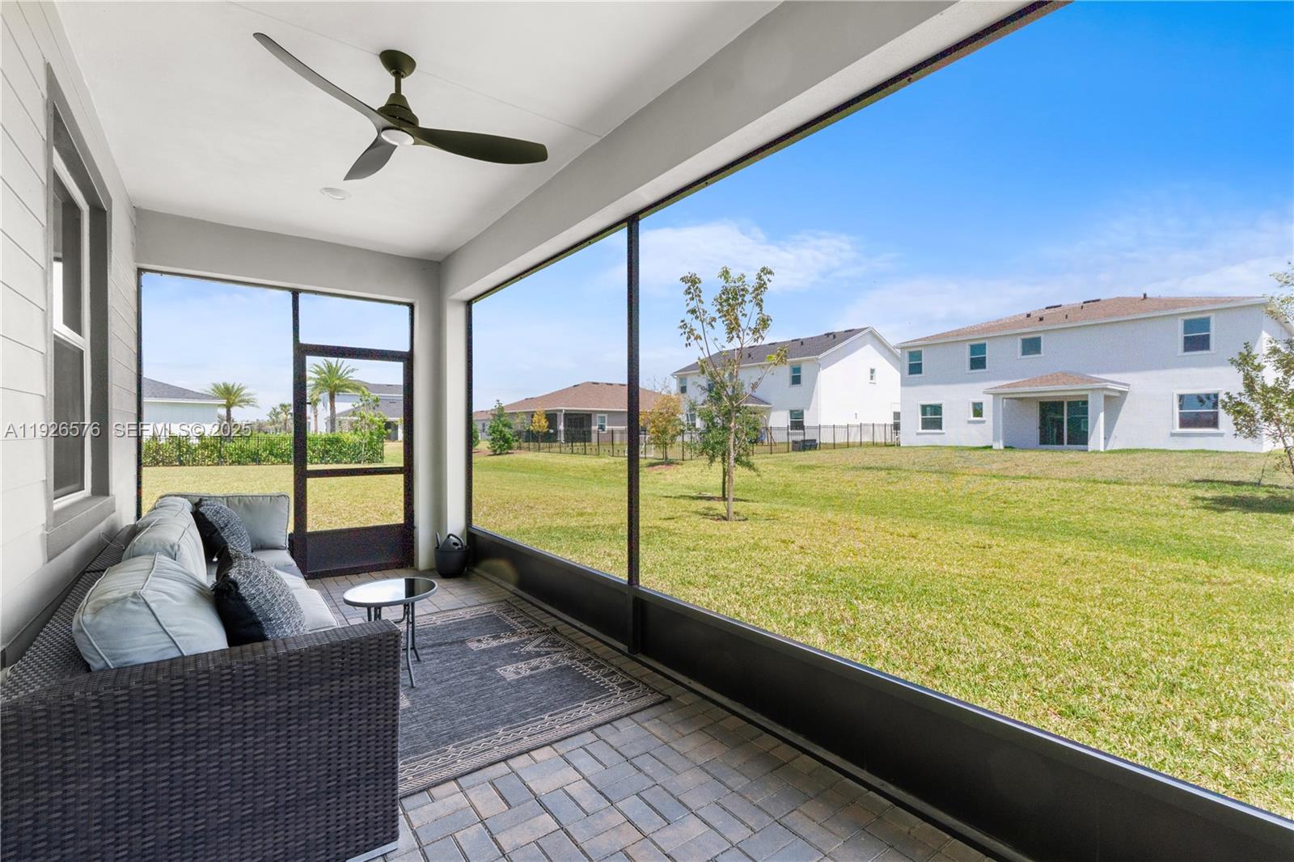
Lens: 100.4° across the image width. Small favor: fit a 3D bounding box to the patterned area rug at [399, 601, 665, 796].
[{"bbox_3d":[-1.138,1.338,3.016,1.600,0.012,2.030,0,0,-37],"label":"patterned area rug"}]

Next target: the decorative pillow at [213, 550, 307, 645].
[{"bbox_3d":[-1.496,0.692,2.106,0.180,0.450,0.460,-30,18,-35],"label":"decorative pillow"}]

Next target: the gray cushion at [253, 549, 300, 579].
[{"bbox_3d":[-2.781,0.947,3.614,0.680,0.120,0.760,0,0,-38],"label":"gray cushion"}]

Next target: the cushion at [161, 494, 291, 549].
[{"bbox_3d":[-3.039,0.673,3.907,0.740,0.440,0.180,0,-12,-38],"label":"cushion"}]

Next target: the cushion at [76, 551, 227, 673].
[{"bbox_3d":[-1.591,0.672,1.814,0.220,0.470,0.710,-27,17,-35],"label":"cushion"}]

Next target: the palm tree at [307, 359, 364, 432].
[{"bbox_3d":[-23.100,-1.900,40.000,4.200,6.800,4.200,0,0,0],"label":"palm tree"}]

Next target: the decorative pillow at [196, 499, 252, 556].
[{"bbox_3d":[-2.760,0.680,3.580,0.170,0.450,0.460,-32,19,-34],"label":"decorative pillow"}]

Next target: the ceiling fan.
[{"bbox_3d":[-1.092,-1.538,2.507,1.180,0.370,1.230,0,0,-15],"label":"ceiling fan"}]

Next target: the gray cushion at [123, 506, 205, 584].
[{"bbox_3d":[-2.079,0.660,2.359,0.210,0.460,0.710,-18,11,-37],"label":"gray cushion"}]

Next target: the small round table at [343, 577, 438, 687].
[{"bbox_3d":[-1.379,1.101,2.914,0.460,0.485,0.460,0,0,-38],"label":"small round table"}]

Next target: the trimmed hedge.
[{"bbox_3d":[-19.700,1.070,28.600,10.800,1.440,0.060,0,0,-42],"label":"trimmed hedge"}]

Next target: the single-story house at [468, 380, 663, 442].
[{"bbox_3d":[-4.380,-2.170,60.214,21.000,6.400,15.800,0,0,-38],"label":"single-story house"}]

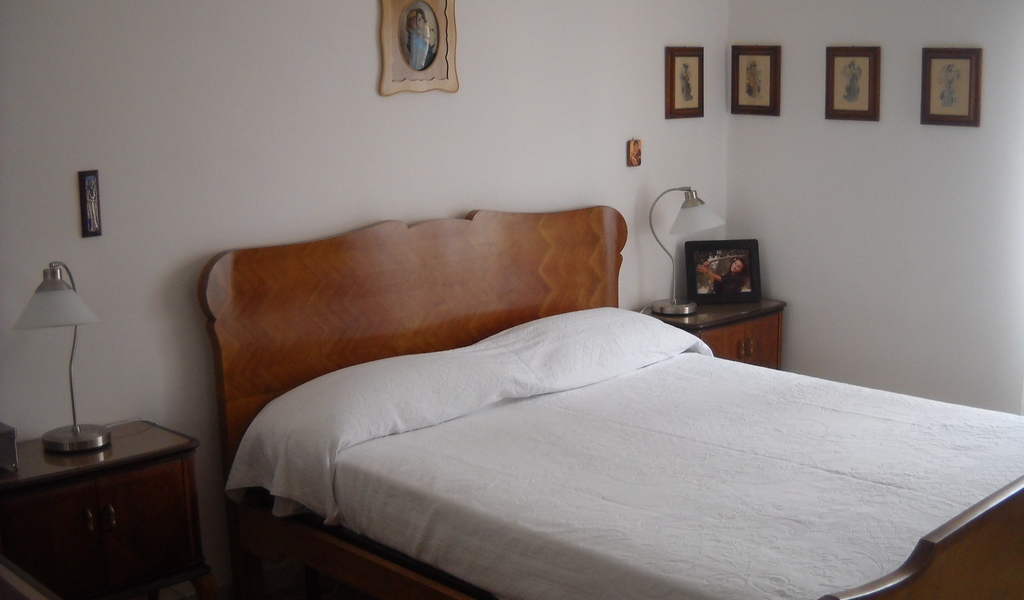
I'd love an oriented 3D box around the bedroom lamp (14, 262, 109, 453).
[{"bbox_3d":[-1.104,0.139,2.979,0.215,0.466,0.285,-2,11,-6],"label":"bedroom lamp"}]

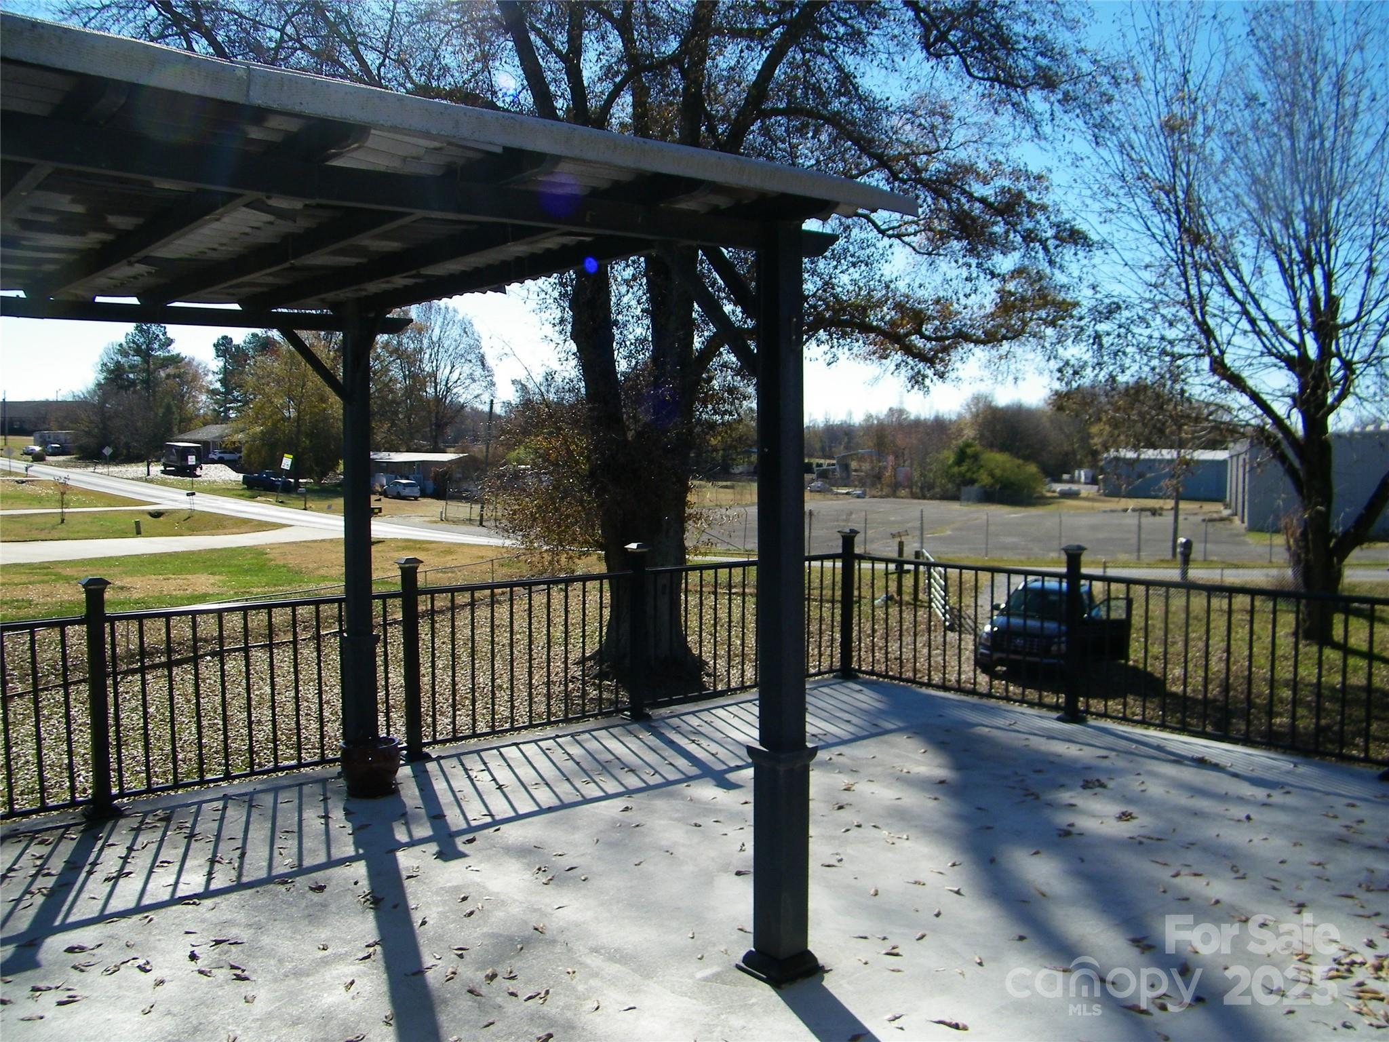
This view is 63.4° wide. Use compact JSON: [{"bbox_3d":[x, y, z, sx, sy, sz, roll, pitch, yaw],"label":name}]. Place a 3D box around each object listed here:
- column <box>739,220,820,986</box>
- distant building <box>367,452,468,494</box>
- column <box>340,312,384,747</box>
[{"bbox_3d":[0.263,0.249,3.512,0.200,2.346,0.200,-4,5,-41],"label":"column"},{"bbox_3d":[-24.267,-3.947,100.167,12.400,3.850,4.500,3,5,38],"label":"distant building"},{"bbox_3d":[-1.707,0.121,5.704,0.190,2.344,0.190,-4,5,-41],"label":"column"}]

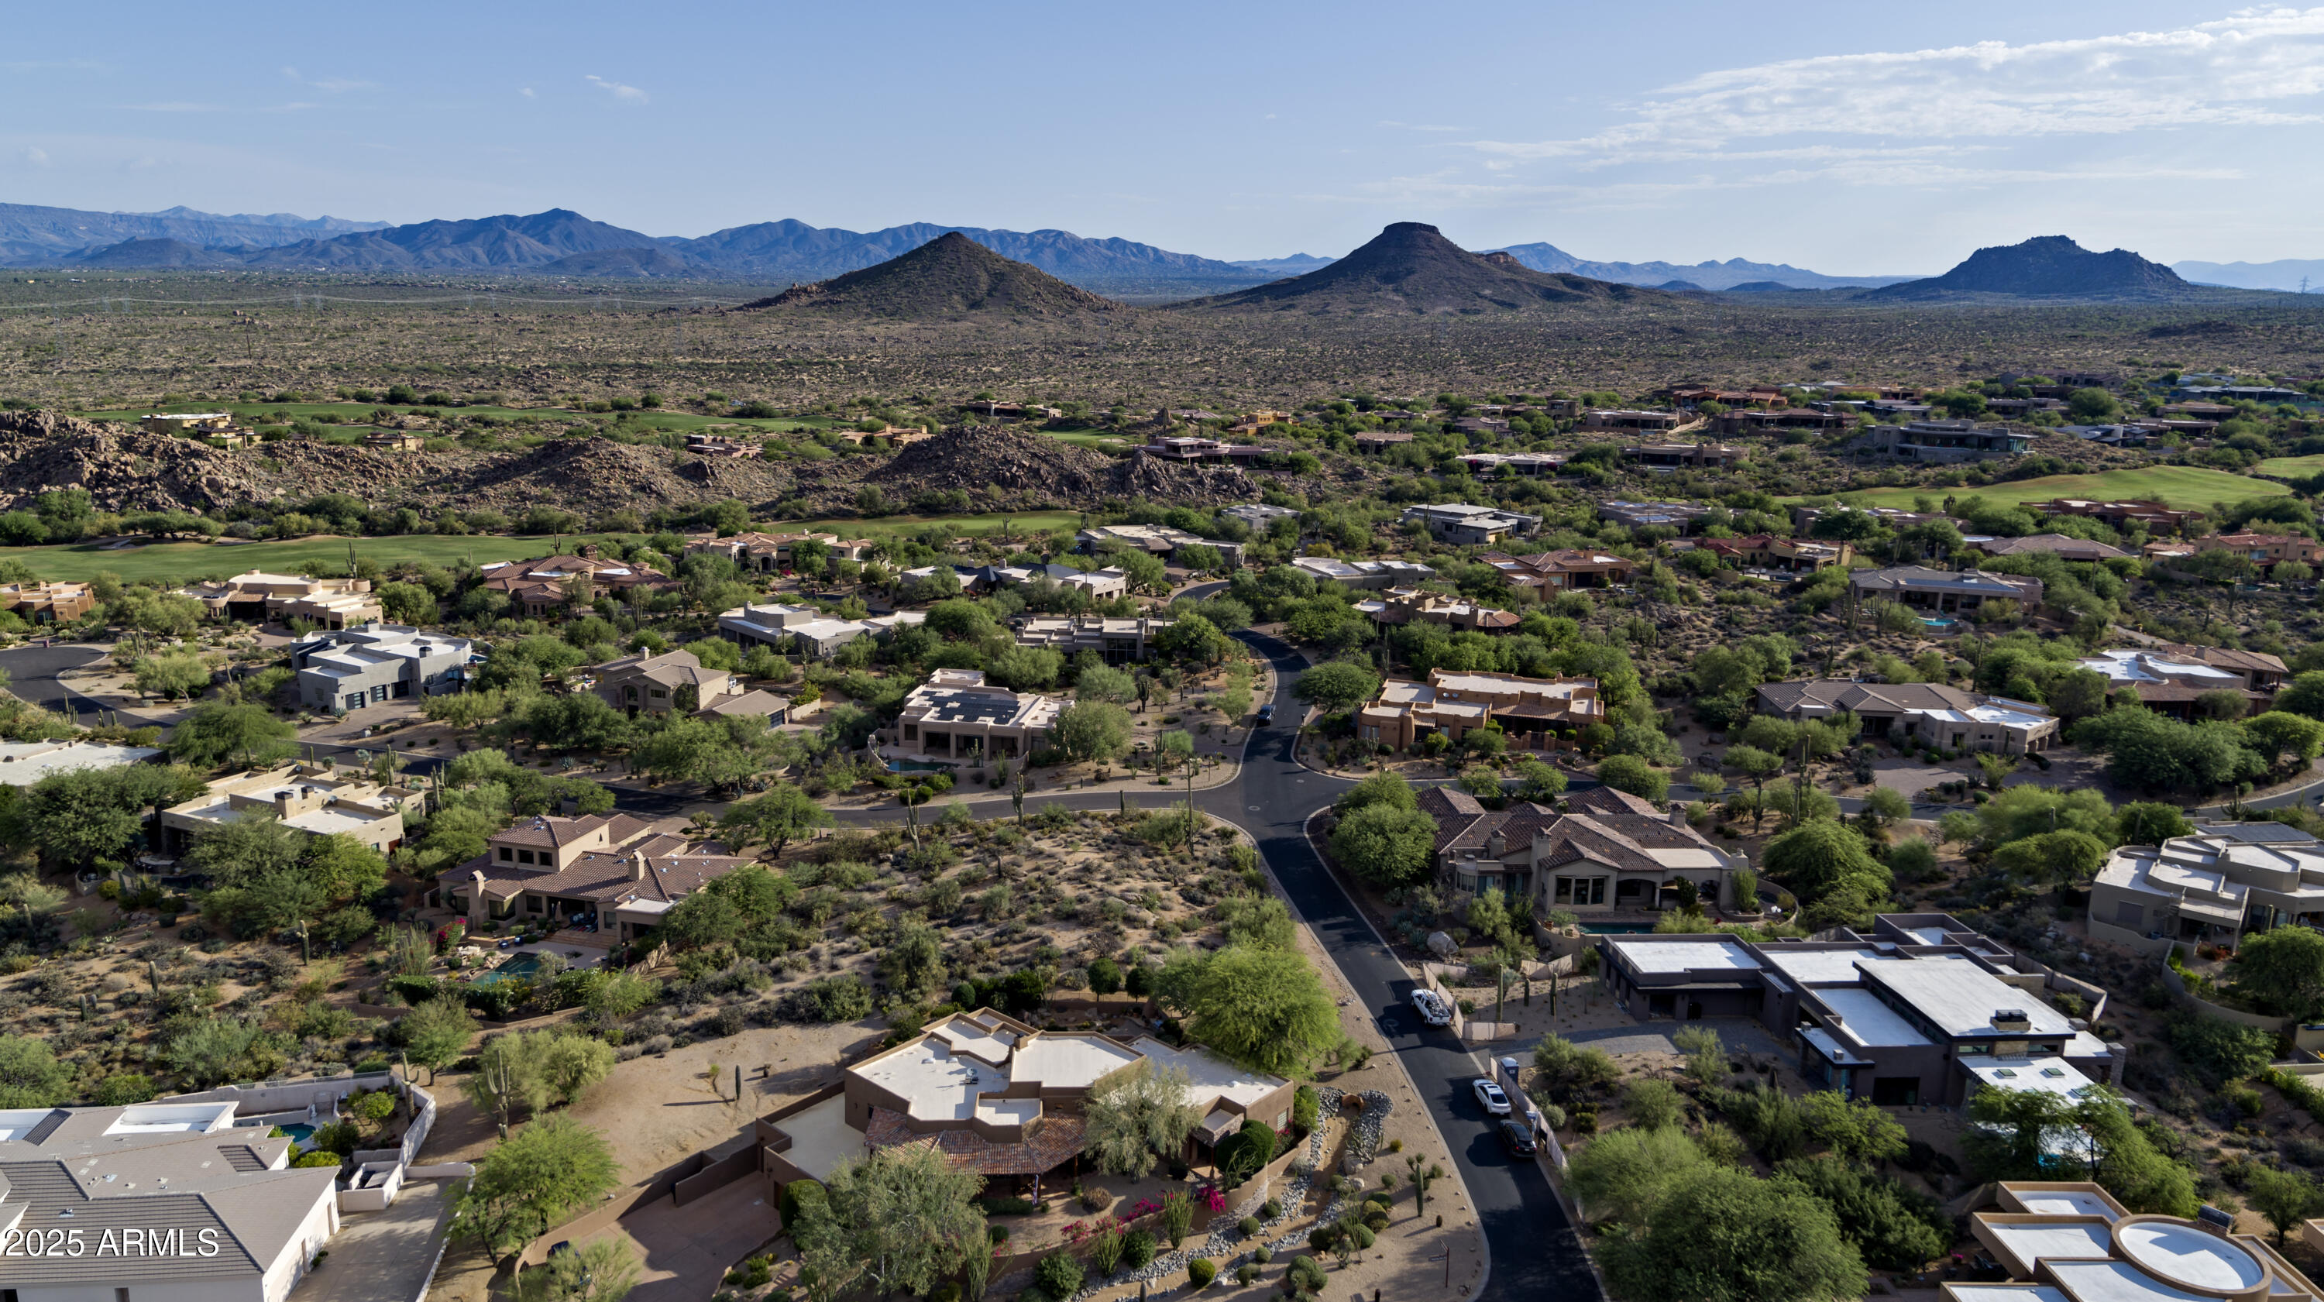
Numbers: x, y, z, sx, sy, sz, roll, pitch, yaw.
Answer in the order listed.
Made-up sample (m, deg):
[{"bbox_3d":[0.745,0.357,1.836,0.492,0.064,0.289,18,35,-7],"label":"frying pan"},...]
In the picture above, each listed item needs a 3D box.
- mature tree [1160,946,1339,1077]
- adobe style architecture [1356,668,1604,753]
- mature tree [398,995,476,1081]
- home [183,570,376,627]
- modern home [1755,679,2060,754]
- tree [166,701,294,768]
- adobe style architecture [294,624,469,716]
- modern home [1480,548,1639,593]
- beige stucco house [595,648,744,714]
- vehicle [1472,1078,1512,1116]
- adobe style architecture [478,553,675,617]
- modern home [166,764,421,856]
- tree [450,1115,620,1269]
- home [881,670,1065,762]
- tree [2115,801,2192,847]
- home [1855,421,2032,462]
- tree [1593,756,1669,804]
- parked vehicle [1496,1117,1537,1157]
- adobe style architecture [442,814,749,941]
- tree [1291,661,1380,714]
[{"bbox_3d":[7.430,31.300,126.790,15.000,9.000,13.000,0,14,0],"label":"mature tree"},{"bbox_3d":[49.960,9.790,228.470,33.500,5.800,26.500,6,16,20],"label":"adobe style architecture"},{"bbox_3d":[-61.200,33.140,124.160,5.800,7.000,5.600,0,14,0],"label":"mature tree"},{"bbox_3d":[-170.450,-10.150,290.670,34.000,6.800,21.000,-3,15,-15],"label":"home"},{"bbox_3d":[114.090,10.190,226.510,40.000,6.000,19.000,2,15,9],"label":"modern home"},{"bbox_3d":[-134.750,12.390,214.520,15.800,7.800,14.500,0,15,0],"label":"tree"},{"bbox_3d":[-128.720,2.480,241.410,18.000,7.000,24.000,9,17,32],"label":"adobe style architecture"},{"bbox_3d":[87.500,-17.450,323.850,29.000,5.600,19.000,-5,15,-19],"label":"modern home"},{"bbox_3d":[-78.500,4.380,234.470,18.000,7.800,14.500,6,16,22],"label":"beige stucco house"},{"bbox_3d":[28.390,38.360,127.470,1.860,1.450,4.800,-3,15,-10],"label":"vehicle"},{"bbox_3d":[-122.000,-14.600,311.160,38.000,6.400,25.000,3,15,10],"label":"adobe style architecture"},{"bbox_3d":[-104.110,19.540,178.440,24.000,5.200,18.000,5,15,19],"label":"modern home"},{"bbox_3d":[-42.810,37.570,101.630,10.900,8.700,10.000,0,14,0],"label":"tree"},{"bbox_3d":[-26.000,9.100,221.740,22.500,5.000,25.000,2,15,7],"label":"home"},{"bbox_3d":[122.720,21.680,182.840,8.000,5.800,7.800,0,15,0],"label":"tree"},{"bbox_3d":[212.320,-58.790,407.790,42.000,9.500,22.000,7,16,24],"label":"home"},{"bbox_3d":[60.700,16.450,191.110,9.200,6.000,8.700,0,14,0],"label":"tree"},{"bbox_3d":[29.070,39.810,121.450,1.930,1.680,4.700,-2,15,-8],"label":"parked vehicle"},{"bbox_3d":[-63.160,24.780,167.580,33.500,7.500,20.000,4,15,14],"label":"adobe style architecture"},{"bbox_3d":[27.000,5.850,229.170,13.200,7.600,12.000,0,14,0],"label":"tree"}]

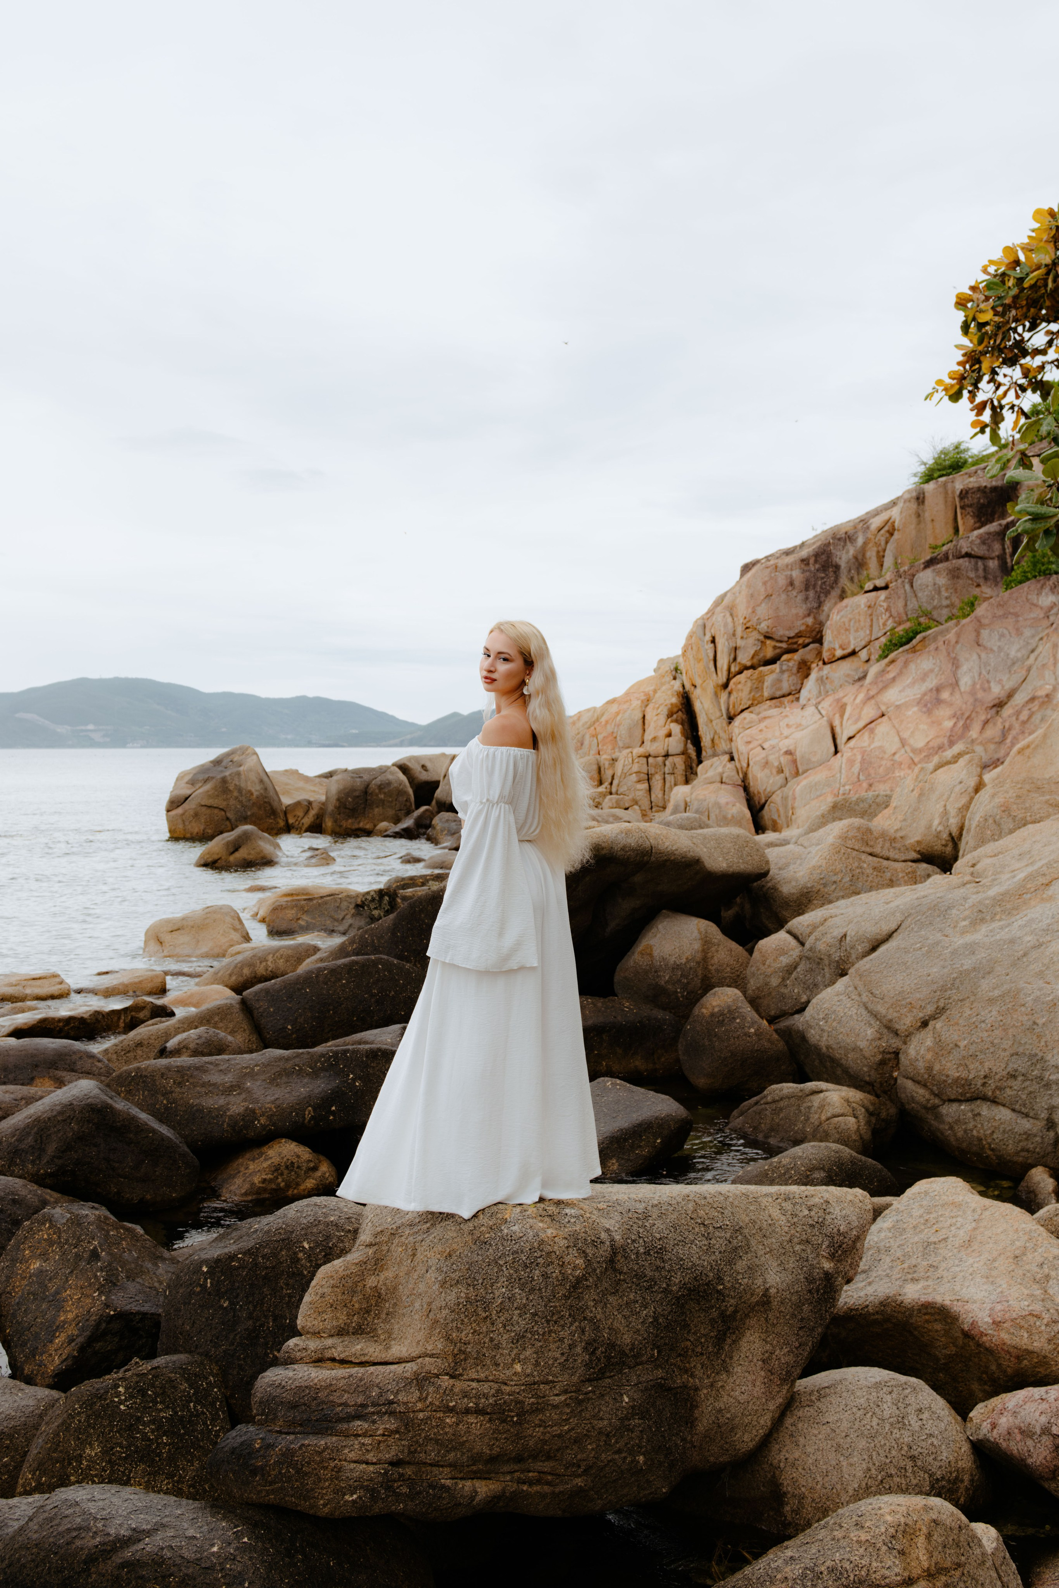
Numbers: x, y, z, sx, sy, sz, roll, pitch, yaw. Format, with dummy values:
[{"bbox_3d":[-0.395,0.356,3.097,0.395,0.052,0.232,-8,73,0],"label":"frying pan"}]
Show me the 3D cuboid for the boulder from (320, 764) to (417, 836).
[{"bbox_3d":[-4.078,0.166,36.800,2.350,1.813,2.100,0,2,0],"label":"boulder"}]

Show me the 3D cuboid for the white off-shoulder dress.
[{"bbox_3d":[-0.182,0.523,4.360,0.760,1.390,0.580,0,2,10],"label":"white off-shoulder dress"}]

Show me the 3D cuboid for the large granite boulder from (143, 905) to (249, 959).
[{"bbox_3d":[-3.656,1.540,16.000,1.180,0.600,0.950,0,2,-13],"label":"large granite boulder"}]

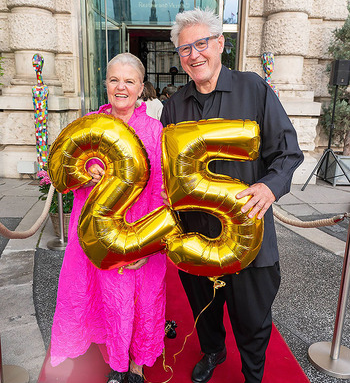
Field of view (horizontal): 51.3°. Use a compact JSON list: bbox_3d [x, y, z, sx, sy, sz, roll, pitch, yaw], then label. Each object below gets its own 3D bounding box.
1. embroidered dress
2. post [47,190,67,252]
[{"bbox_3d":[-0.341,0.277,1.771,0.580,1.390,0.420,0,12,-5],"label":"embroidered dress"},{"bbox_3d":[-1.214,0.112,3.854,0.330,0.970,0.330,1,12,0],"label":"post"}]

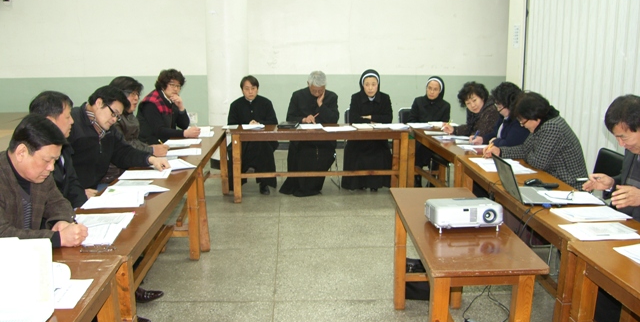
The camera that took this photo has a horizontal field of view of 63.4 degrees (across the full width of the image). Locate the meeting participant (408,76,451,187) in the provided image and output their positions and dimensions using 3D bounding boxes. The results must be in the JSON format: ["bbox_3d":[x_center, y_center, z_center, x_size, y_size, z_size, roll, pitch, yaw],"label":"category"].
[{"bbox_3d":[1.246,-0.324,5.840,0.490,1.220,0.720,0,12,2],"label":"meeting participant"}]

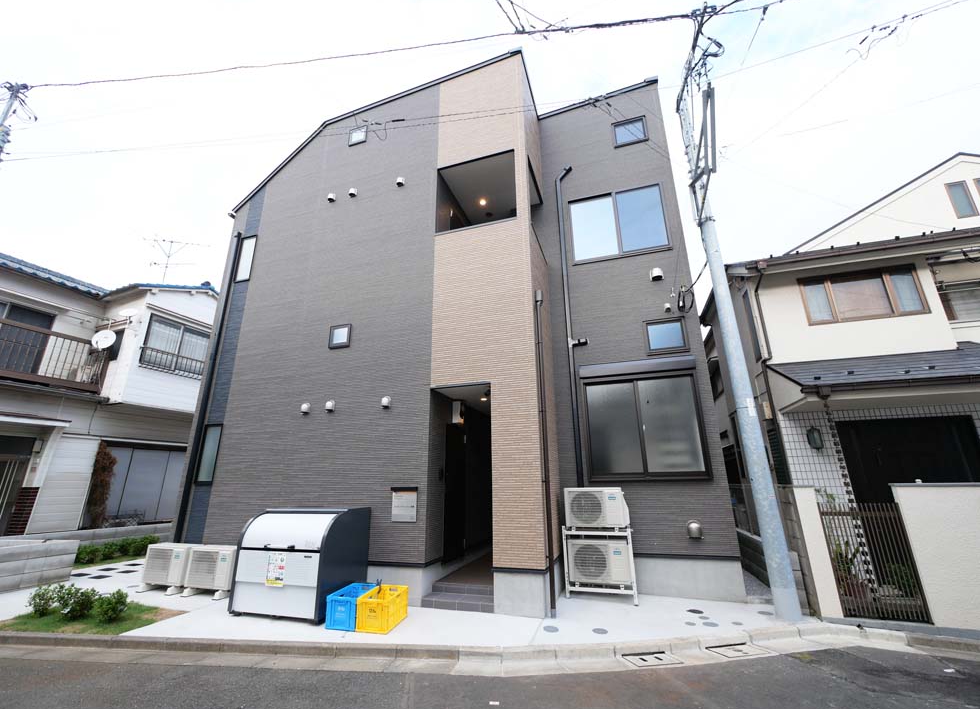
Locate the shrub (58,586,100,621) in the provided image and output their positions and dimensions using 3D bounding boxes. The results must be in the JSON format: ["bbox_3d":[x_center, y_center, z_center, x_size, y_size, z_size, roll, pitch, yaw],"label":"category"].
[{"bbox_3d":[-4.844,2.926,4.674,0.372,0.369,0.372,-6,-18,17],"label":"shrub"}]

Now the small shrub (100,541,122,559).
[{"bbox_3d":[-7.916,4.094,8.296,0.360,0.330,0.360,-6,-18,17],"label":"small shrub"}]

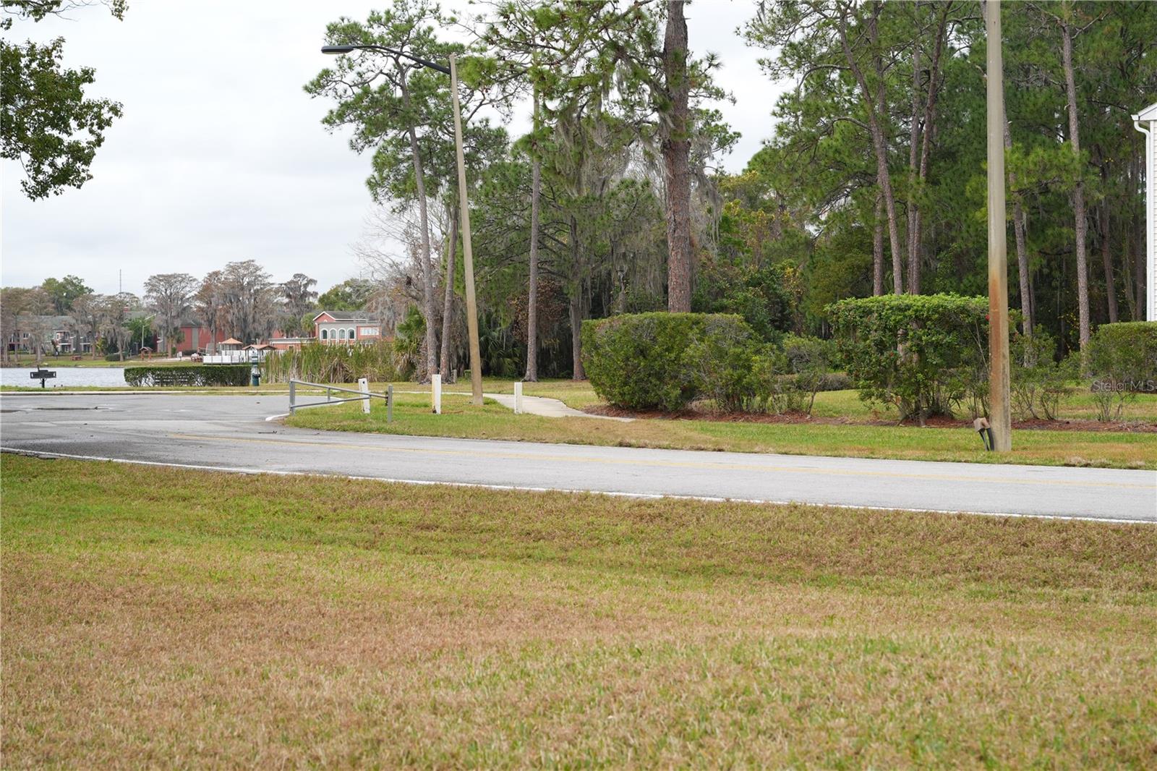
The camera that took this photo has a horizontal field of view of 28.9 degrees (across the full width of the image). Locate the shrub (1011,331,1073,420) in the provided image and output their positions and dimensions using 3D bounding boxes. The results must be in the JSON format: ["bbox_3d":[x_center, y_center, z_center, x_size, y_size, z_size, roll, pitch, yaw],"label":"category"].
[{"bbox_3d":[9.663,-0.236,47.000,1.400,1.900,1.300,0,1,24],"label":"shrub"}]

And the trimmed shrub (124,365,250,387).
[{"bbox_3d":[-16.466,-0.399,94.500,5.250,0.950,0.950,0,1,0],"label":"trimmed shrub"}]

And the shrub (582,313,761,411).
[{"bbox_3d":[2.288,-0.563,55.000,4.000,2.300,1.900,1,1,41],"label":"shrub"}]

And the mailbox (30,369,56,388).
[{"bbox_3d":[-22.367,-0.302,94.000,1.050,0.750,0.500,0,1,-9],"label":"mailbox"}]

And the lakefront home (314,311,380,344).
[{"bbox_3d":[-42.188,-9.882,410.000,12.500,7.200,11.000,0,1,-14],"label":"lakefront home"}]

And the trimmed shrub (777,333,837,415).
[{"bbox_3d":[5.115,-0.252,50.200,1.250,1.820,1.200,0,1,24],"label":"trimmed shrub"}]

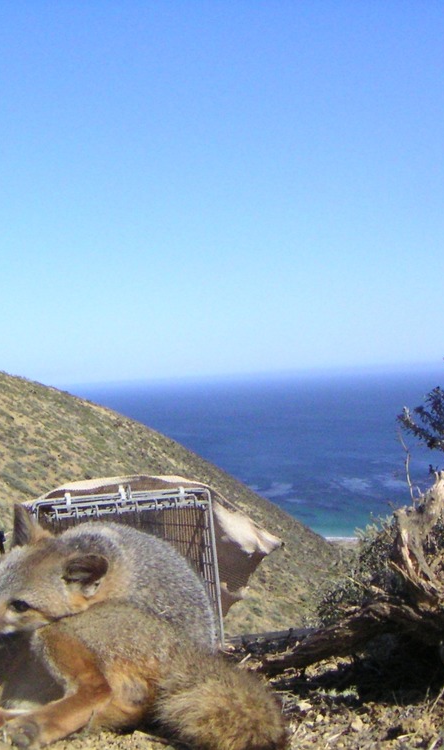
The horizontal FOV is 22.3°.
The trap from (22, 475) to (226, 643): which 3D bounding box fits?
[{"bbox_3d":[-0.183,0.305,1.775,0.232,0.235,0.660,-5,-6,-12],"label":"trap"}]

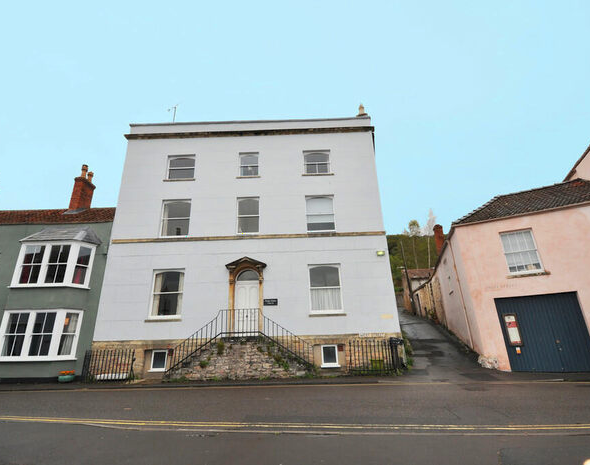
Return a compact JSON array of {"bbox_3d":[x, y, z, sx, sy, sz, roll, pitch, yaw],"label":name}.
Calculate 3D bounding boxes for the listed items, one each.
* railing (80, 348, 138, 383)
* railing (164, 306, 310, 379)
[{"bbox_3d":[-6.523,4.681,10.270,1.660,1.060,0.350,-2,-18,0],"label":"railing"},{"bbox_3d":[-1.898,3.745,10.002,5.000,2.140,0.120,-2,-18,0],"label":"railing"}]

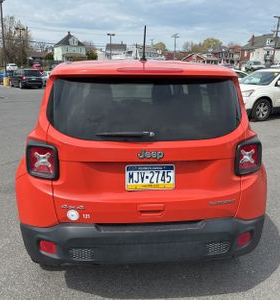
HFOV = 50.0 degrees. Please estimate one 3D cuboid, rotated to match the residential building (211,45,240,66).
[{"bbox_3d":[33.585,-37.003,118.000,10.200,8.600,9.500,0,15,-3],"label":"residential building"}]

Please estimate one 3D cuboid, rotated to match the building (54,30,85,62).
[{"bbox_3d":[-22.673,-33.439,98.000,8.400,10.200,9.200,-8,17,-29],"label":"building"}]

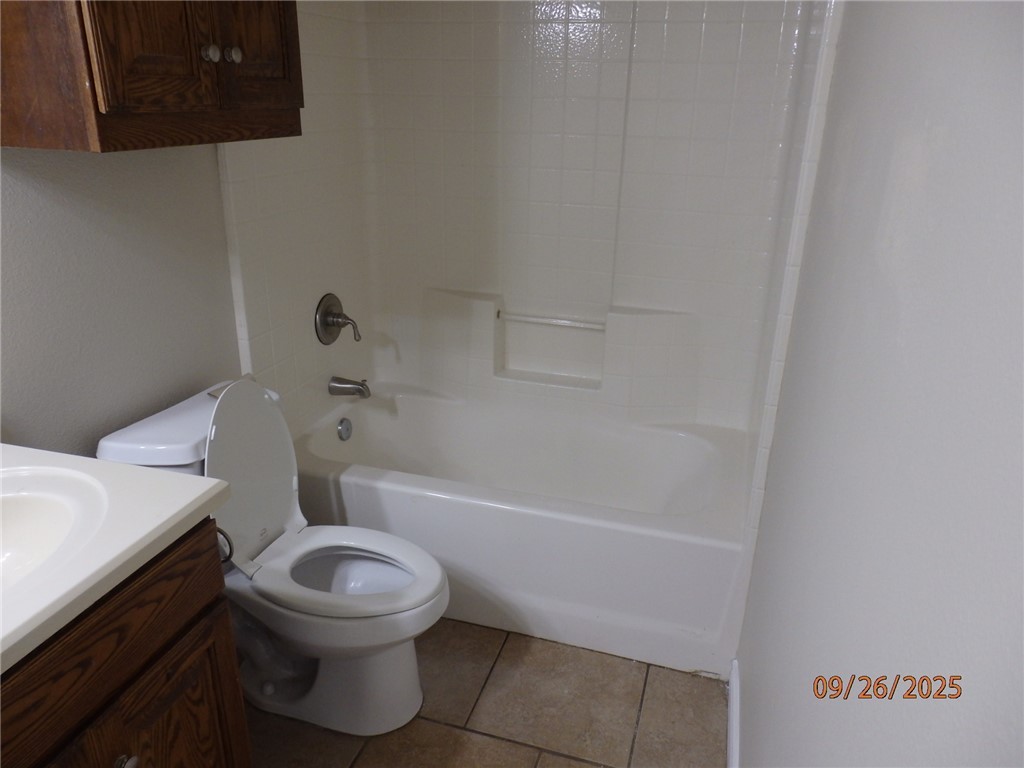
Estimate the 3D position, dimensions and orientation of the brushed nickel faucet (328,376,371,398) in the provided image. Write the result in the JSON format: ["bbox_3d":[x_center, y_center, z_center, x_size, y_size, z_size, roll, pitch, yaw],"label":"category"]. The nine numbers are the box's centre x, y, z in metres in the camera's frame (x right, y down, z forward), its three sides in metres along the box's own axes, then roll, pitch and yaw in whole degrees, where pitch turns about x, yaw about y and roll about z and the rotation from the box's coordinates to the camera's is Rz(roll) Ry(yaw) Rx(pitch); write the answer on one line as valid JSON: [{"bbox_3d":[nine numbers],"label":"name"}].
[{"bbox_3d":[-0.579,0.015,2.657,0.152,0.073,0.060,7,22,15],"label":"brushed nickel faucet"}]

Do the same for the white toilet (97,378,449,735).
[{"bbox_3d":[-0.531,0.421,1.904,0.775,0.885,0.440,7,22,15],"label":"white toilet"}]

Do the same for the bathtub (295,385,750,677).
[{"bbox_3d":[0.018,0.415,2.566,1.500,0.440,0.785,7,22,15],"label":"bathtub"}]

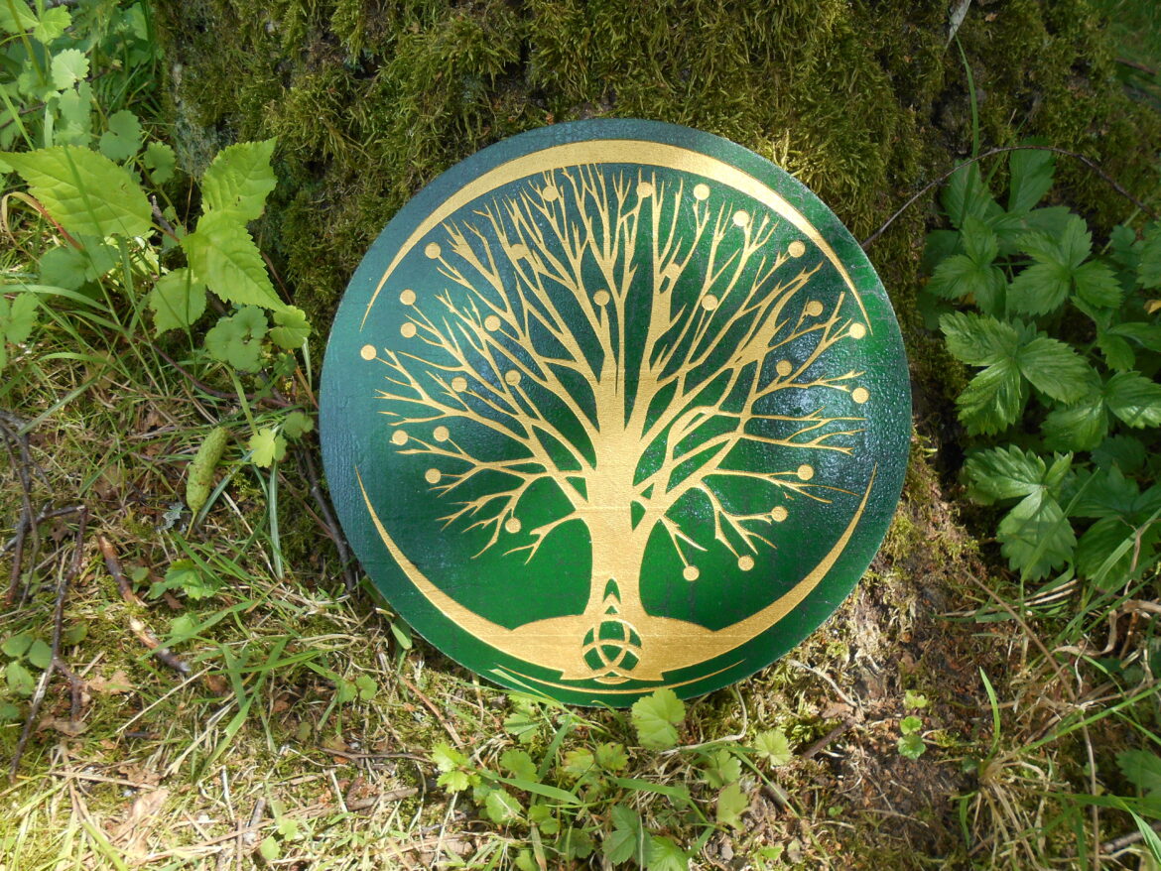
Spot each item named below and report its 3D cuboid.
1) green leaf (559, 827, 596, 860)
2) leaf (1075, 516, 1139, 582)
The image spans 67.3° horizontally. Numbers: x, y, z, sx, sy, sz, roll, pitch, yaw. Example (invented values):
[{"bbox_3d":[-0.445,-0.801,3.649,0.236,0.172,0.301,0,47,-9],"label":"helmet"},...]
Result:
[{"bbox_3d":[-0.001,0.170,0.362,0.015,0.004,0.015,-17,61,-10],"label":"green leaf"},{"bbox_3d":[0.287,0.063,0.475,0.028,0.006,0.044,32,74,32],"label":"leaf"}]

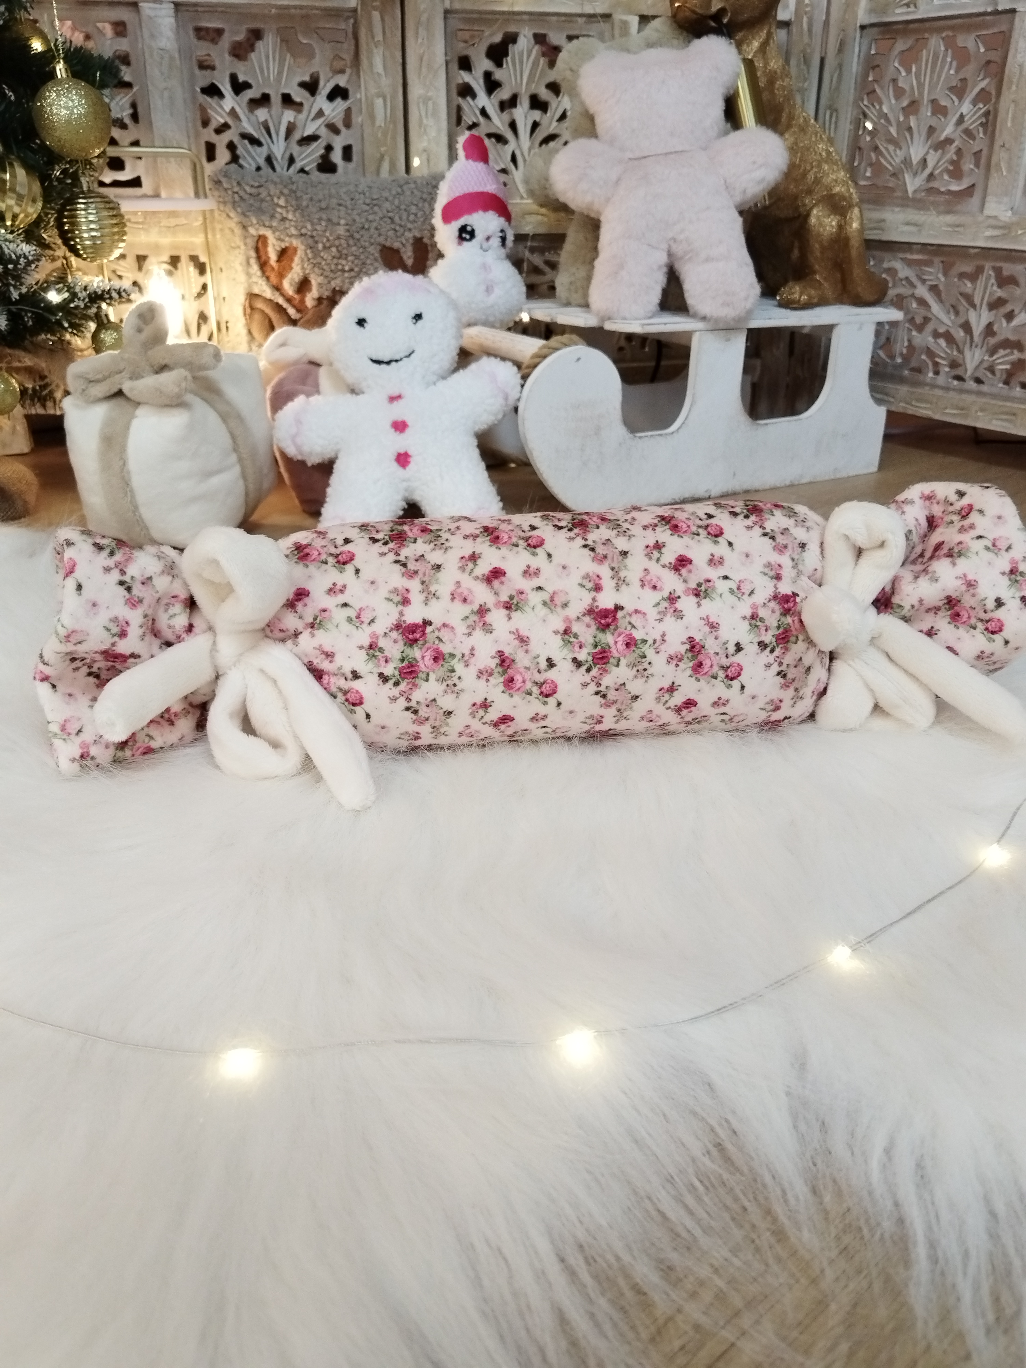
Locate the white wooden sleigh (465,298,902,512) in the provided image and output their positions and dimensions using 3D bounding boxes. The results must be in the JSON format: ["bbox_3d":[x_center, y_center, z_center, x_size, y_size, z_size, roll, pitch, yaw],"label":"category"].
[{"bbox_3d":[0.151,-0.307,1.083,0.503,0.171,0.227,-15,30,-31],"label":"white wooden sleigh"}]

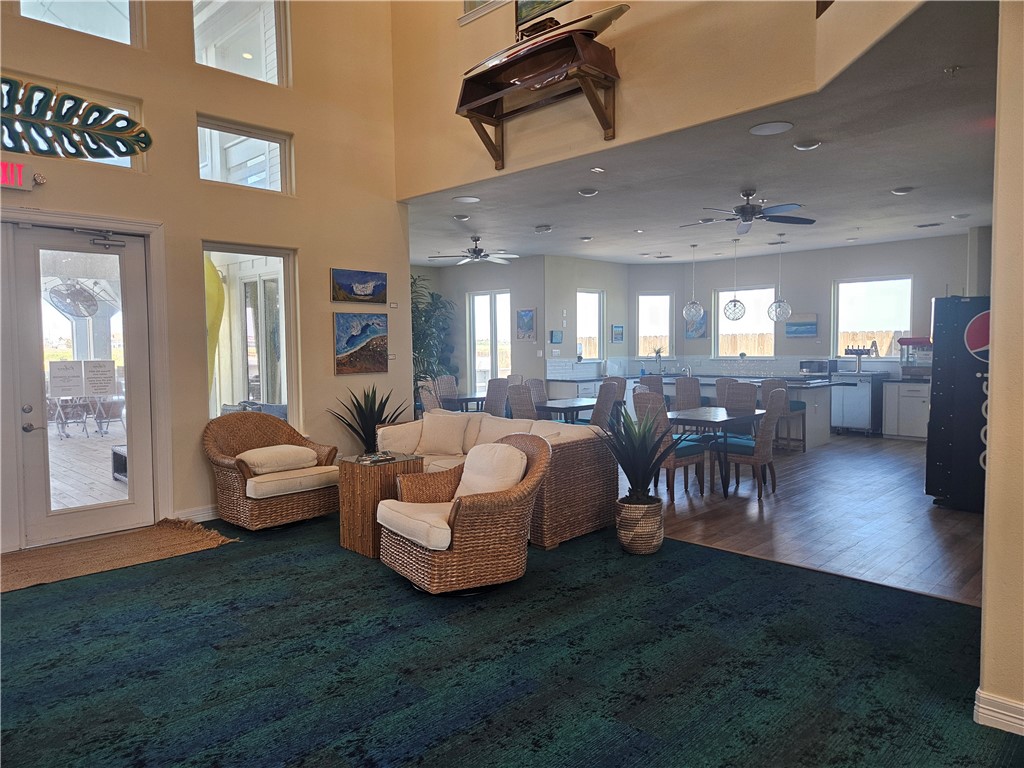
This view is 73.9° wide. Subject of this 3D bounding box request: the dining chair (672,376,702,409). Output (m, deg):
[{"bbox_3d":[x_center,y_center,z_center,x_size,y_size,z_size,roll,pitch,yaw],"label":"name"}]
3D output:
[{"bbox_3d":[2.788,0.402,10.217,0.580,1.020,0.460,-4,4,-44],"label":"dining chair"}]

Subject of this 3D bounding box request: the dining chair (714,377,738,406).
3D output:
[{"bbox_3d":[3.123,0.397,9.405,0.570,1.010,0.460,-4,5,-45],"label":"dining chair"}]

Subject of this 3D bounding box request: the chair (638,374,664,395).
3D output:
[{"bbox_3d":[2.278,0.367,10.405,0.460,1.010,0.580,3,5,44],"label":"chair"}]

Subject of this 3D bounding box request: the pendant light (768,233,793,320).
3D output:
[{"bbox_3d":[3.831,-1.505,9.676,0.340,1.260,0.340,3,5,44],"label":"pendant light"}]

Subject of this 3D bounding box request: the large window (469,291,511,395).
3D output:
[{"bbox_3d":[-0.407,-0.650,12.905,1.160,2.200,0.120,3,5,44],"label":"large window"}]

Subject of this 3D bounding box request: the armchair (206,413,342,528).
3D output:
[{"bbox_3d":[-2.110,0.734,6.040,0.900,0.920,0.950,2,4,43],"label":"armchair"}]

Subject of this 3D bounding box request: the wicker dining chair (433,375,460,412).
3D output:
[{"bbox_3d":[-0.796,0.407,10.001,0.470,1.030,0.610,-4,5,-45],"label":"wicker dining chair"}]

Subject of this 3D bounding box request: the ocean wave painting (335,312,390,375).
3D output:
[{"bbox_3d":[-1.530,-0.411,6.964,0.040,0.615,0.630,3,5,44],"label":"ocean wave painting"}]

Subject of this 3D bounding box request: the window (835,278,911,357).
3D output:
[{"bbox_3d":[5.994,-1.098,11.378,1.190,1.290,0.100,3,5,45],"label":"window"}]

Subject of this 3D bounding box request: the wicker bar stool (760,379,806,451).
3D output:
[{"bbox_3d":[3.608,0.424,9.121,0.460,1.020,0.600,3,5,44],"label":"wicker bar stool"}]

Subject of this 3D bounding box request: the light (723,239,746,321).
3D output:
[{"bbox_3d":[3.521,-1.629,10.724,0.335,1.268,0.335,3,5,45],"label":"light"}]

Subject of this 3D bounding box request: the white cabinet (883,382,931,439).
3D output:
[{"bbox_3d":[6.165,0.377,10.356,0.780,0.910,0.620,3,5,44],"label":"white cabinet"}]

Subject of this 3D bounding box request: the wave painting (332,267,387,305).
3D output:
[{"bbox_3d":[-1.547,-0.984,6.919,0.040,0.325,0.650,3,5,44],"label":"wave painting"}]

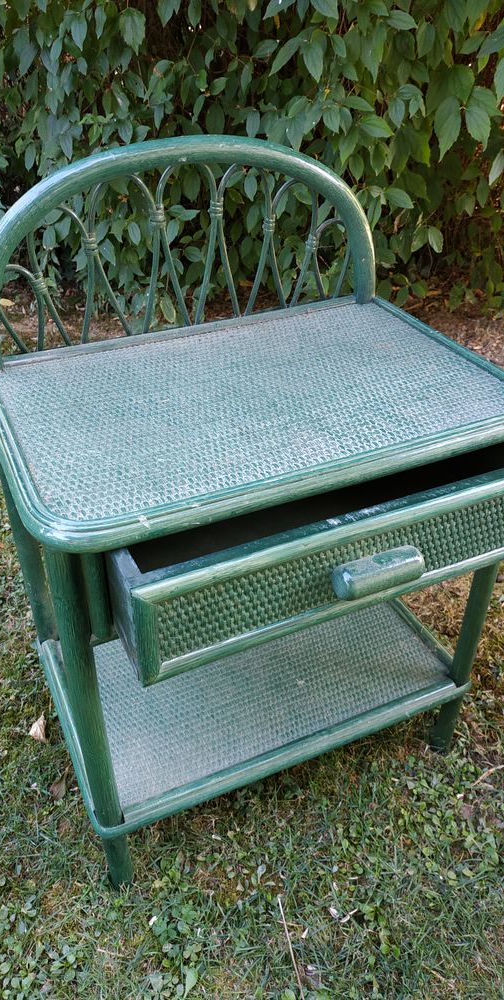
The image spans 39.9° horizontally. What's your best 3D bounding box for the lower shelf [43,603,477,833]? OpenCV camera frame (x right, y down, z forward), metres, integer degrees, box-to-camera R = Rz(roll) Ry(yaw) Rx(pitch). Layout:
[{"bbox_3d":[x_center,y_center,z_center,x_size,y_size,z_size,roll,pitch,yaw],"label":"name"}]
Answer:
[{"bbox_3d":[-0.004,0.234,0.989,0.519,0.025,0.331,-15,39,-20],"label":"lower shelf"}]

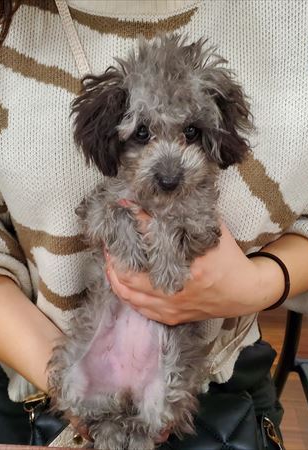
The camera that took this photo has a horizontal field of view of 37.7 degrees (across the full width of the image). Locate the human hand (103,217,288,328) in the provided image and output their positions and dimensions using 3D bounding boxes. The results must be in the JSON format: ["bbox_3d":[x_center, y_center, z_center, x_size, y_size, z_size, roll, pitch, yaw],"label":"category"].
[{"bbox_3d":[0.041,0.042,0.450,0.170,0.112,0.090,-3,3,-6],"label":"human hand"}]

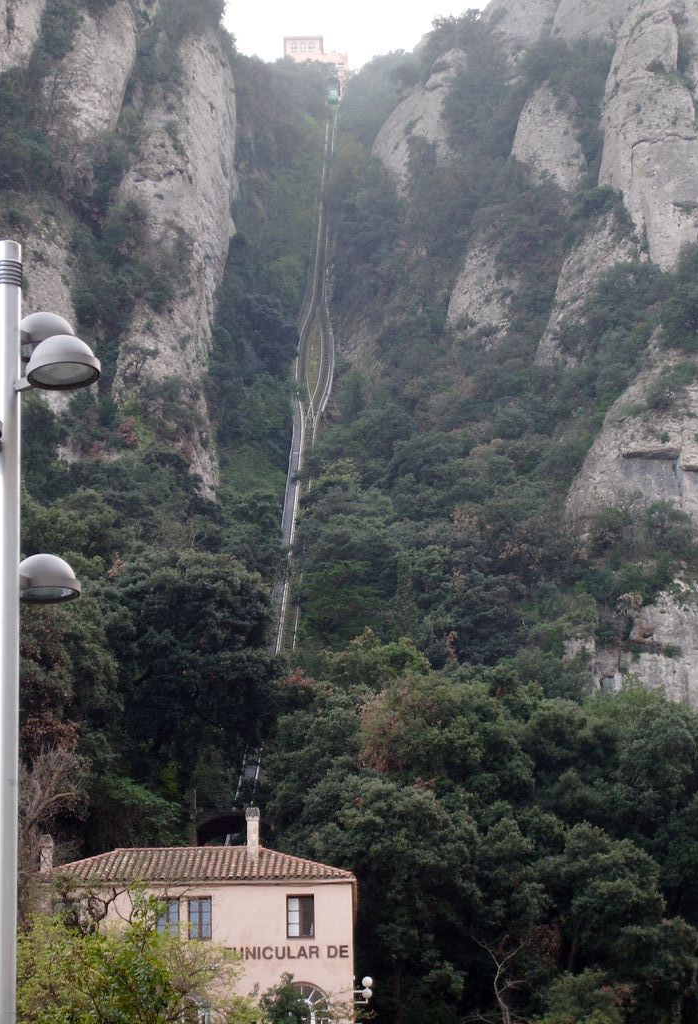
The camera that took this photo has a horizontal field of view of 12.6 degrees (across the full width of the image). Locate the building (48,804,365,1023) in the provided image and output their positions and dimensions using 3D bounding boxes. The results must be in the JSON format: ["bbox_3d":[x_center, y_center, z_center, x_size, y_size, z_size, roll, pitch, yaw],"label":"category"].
[{"bbox_3d":[-4.884,14.336,105.178,10.470,8.610,6.500,-2,-18,2],"label":"building"}]

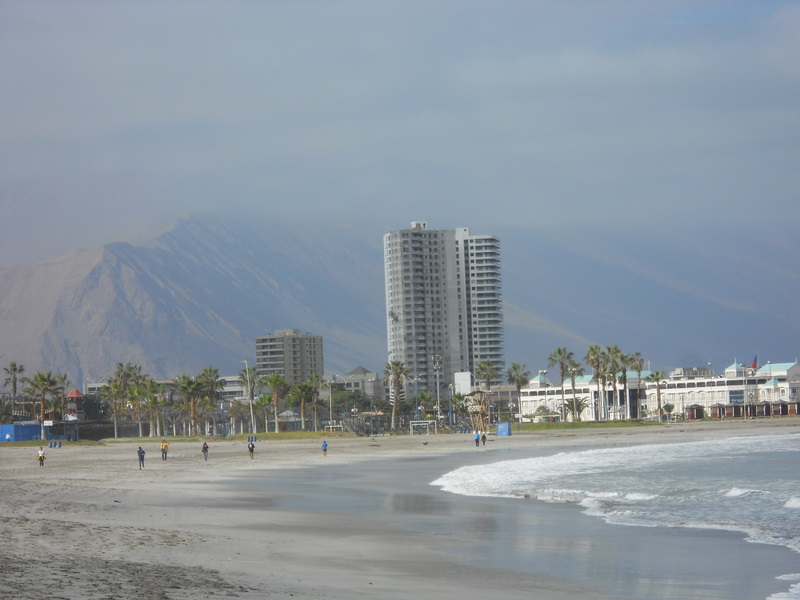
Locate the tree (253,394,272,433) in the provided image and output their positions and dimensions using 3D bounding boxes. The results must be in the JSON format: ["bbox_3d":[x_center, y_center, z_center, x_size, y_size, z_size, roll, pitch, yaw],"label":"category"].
[{"bbox_3d":[-25.086,20.753,565.000,3.649,7.024,3.649,-2,-2,0],"label":"tree"}]

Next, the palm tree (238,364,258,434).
[{"bbox_3d":[-27.793,18.406,570.000,3.865,12.700,3.865,-2,-2,0],"label":"palm tree"}]

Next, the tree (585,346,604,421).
[{"bbox_3d":[40.510,17.183,645.000,4.166,15.829,4.166,-2,-2,0],"label":"tree"}]

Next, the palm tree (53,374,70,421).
[{"bbox_3d":[-65.535,19.811,600.000,3.391,11.334,3.391,-2,-2,0],"label":"palm tree"}]

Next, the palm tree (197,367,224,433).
[{"bbox_3d":[-34.788,18.498,570.000,4.970,12.516,4.970,-2,-2,0],"label":"palm tree"}]

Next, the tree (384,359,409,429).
[{"bbox_3d":[-0.577,17.006,550.000,4.351,12.343,4.351,-2,-2,0],"label":"tree"}]

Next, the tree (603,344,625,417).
[{"bbox_3d":[45.022,17.211,650.000,4.198,15.742,4.198,-2,-2,0],"label":"tree"}]

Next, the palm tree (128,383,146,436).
[{"bbox_3d":[-38.144,16.021,450.000,2.616,8.065,2.616,-2,-2,0],"label":"palm tree"}]

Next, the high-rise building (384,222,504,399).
[{"bbox_3d":[16.453,6.470,1145.000,46.000,70.250,38.000,-1,-2,-18],"label":"high-rise building"}]

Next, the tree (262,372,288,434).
[{"bbox_3d":[-22.492,18.504,555.000,5.018,10.843,5.018,-2,-2,0],"label":"tree"}]

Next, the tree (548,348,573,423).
[{"bbox_3d":[32.855,17.241,630.000,5.289,15.359,5.289,-2,-2,0],"label":"tree"}]

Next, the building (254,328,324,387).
[{"bbox_3d":[-44.509,29.733,1264.863,13.300,34.713,27.000,-3,-3,35],"label":"building"}]

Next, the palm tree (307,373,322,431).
[{"bbox_3d":[-15.966,19.150,580.000,3.090,10.957,3.090,-2,-2,0],"label":"palm tree"}]

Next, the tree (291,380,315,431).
[{"bbox_3d":[-16.297,17.545,515.000,3.825,8.315,3.825,-2,-2,0],"label":"tree"}]

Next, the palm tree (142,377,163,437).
[{"bbox_3d":[-35.965,15.730,450.000,2.906,8.646,2.906,-2,-2,0],"label":"palm tree"}]

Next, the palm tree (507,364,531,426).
[{"bbox_3d":[22.959,18.019,600.000,4.650,11.819,4.650,-2,-2,0],"label":"palm tree"}]

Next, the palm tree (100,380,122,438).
[{"bbox_3d":[-41.456,15.663,445.000,3.161,8.478,3.161,-2,-2,0],"label":"palm tree"}]

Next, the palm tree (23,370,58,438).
[{"bbox_3d":[-49.918,14.580,430.000,4.999,9.581,4.999,-2,-2,0],"label":"palm tree"}]

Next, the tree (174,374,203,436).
[{"bbox_3d":[-37.904,18.773,555.000,5.735,10.843,5.735,-2,-2,0],"label":"tree"}]

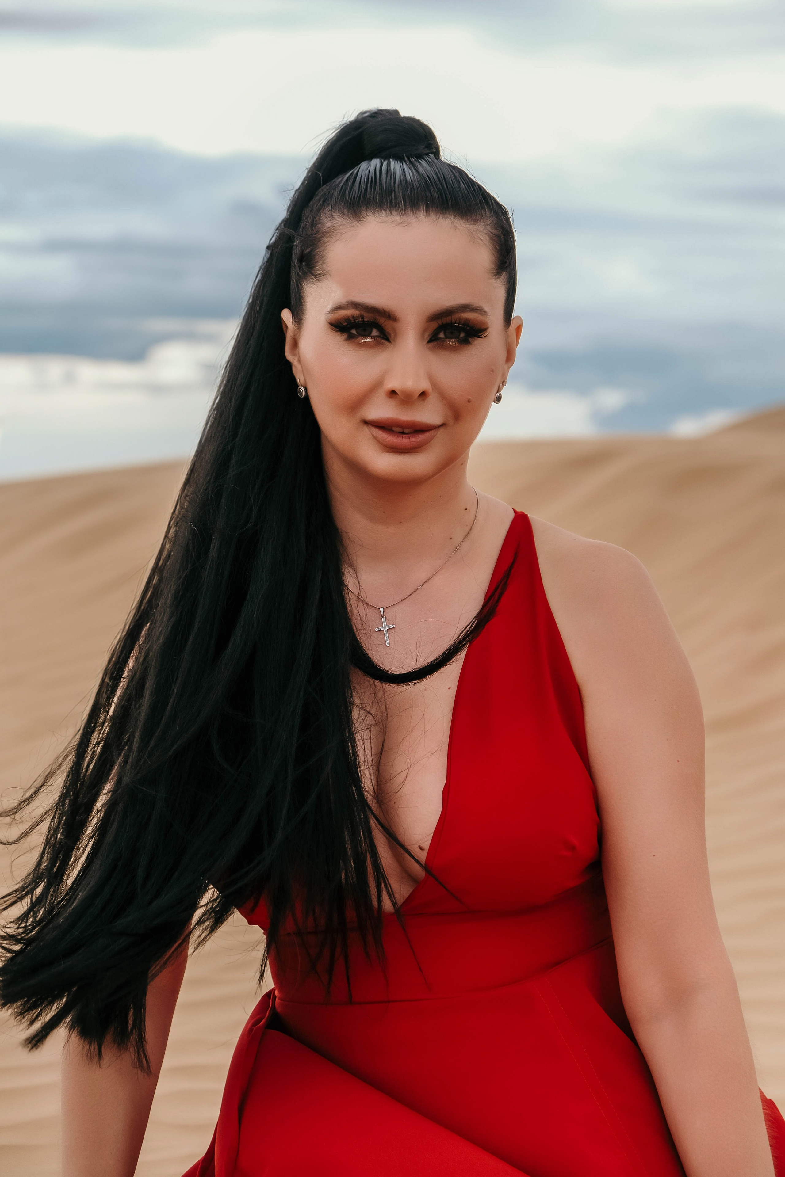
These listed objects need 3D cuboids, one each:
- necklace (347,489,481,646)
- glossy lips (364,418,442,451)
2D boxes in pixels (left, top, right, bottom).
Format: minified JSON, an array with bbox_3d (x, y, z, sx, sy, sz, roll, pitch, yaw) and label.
[{"bbox_3d":[0.002,-0.018,1.865,0.125,0.117,0.120,0,2,3],"label":"necklace"},{"bbox_3d":[0.007,-0.106,1.770,0.053,0.022,0.020,2,6,-3],"label":"glossy lips"}]

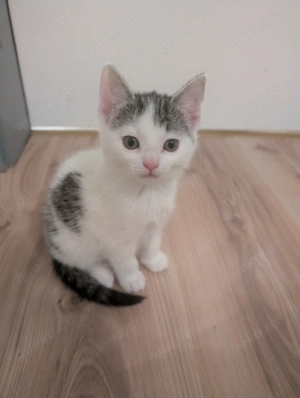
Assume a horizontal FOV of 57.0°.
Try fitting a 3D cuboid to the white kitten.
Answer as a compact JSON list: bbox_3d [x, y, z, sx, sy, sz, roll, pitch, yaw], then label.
[{"bbox_3d":[-0.037,-0.007,0.281,0.110,0.245,0.145,-26,48,-35],"label":"white kitten"}]

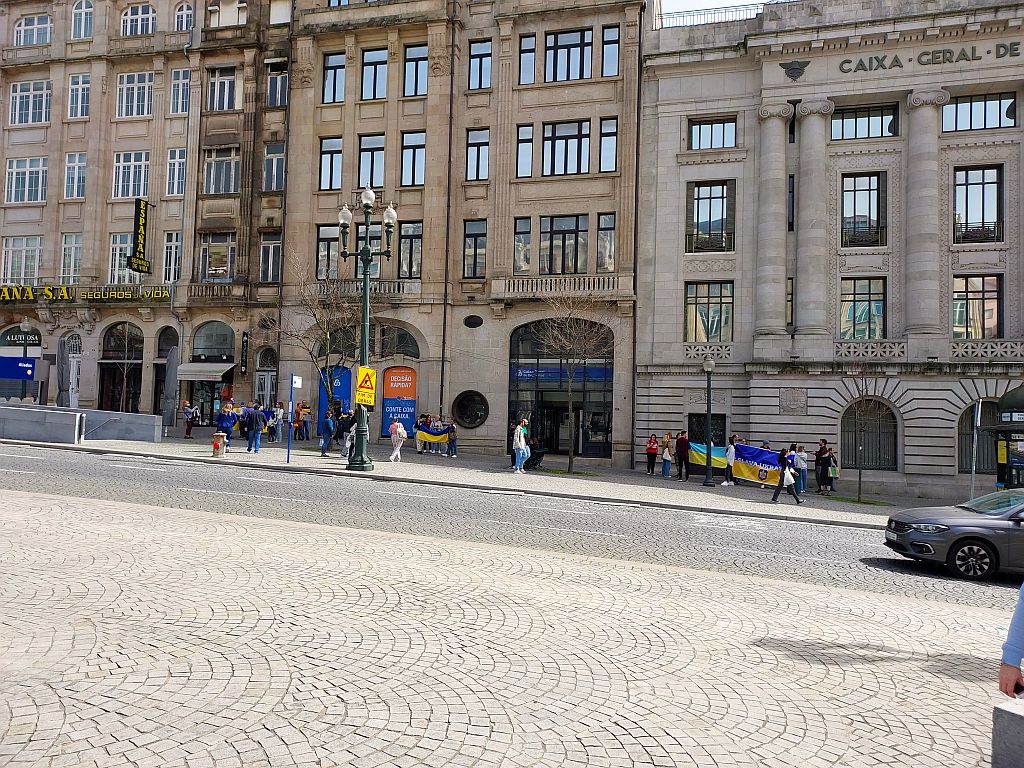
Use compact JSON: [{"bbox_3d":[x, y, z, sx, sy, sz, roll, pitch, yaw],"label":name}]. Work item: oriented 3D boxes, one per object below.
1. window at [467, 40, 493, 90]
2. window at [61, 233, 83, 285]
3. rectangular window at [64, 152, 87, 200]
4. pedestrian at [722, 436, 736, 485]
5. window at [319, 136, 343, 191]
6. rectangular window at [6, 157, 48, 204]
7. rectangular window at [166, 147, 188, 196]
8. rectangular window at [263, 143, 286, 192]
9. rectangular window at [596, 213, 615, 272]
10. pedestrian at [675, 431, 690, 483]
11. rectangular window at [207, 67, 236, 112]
[{"bbox_3d":[-1.407,-14.370,37.335,1.037,2.229,0.200,1,-3,15],"label":"window"},{"bbox_3d":[-21.349,-6.070,40.238,1.091,2.488,0.200,1,-2,14],"label":"window"},{"bbox_3d":[-23.737,-11.348,45.092,1.423,2.517,0.200,1,-3,16],"label":"rectangular window"},{"bbox_3d":[7.562,2.683,28.800,0.420,1.714,0.500,0,-3,21],"label":"pedestrian"},{"bbox_3d":[-8.351,-10.176,38.288,1.149,2.475,0.200,1,-3,16],"label":"window"},{"bbox_3d":[-25.266,-10.601,43.204,2.705,2.412,0.200,1,-3,16],"label":"rectangular window"},{"bbox_3d":[-16.493,-10.403,40.699,1.026,2.326,0.200,1,-3,16],"label":"rectangular window"},{"bbox_3d":[-11.389,-10.397,39.829,1.121,2.364,0.200,1,-3,15],"label":"rectangular window"},{"bbox_3d":[3.954,-5.889,34.606,0.738,2.523,0.200,1,-3,16],"label":"rectangular window"},{"bbox_3d":[6.050,2.549,29.232,0.520,1.778,0.380,0,-3,36],"label":"pedestrian"},{"bbox_3d":[-14.046,-14.276,40.152,1.608,2.180,0.200,1,-3,16],"label":"rectangular window"}]

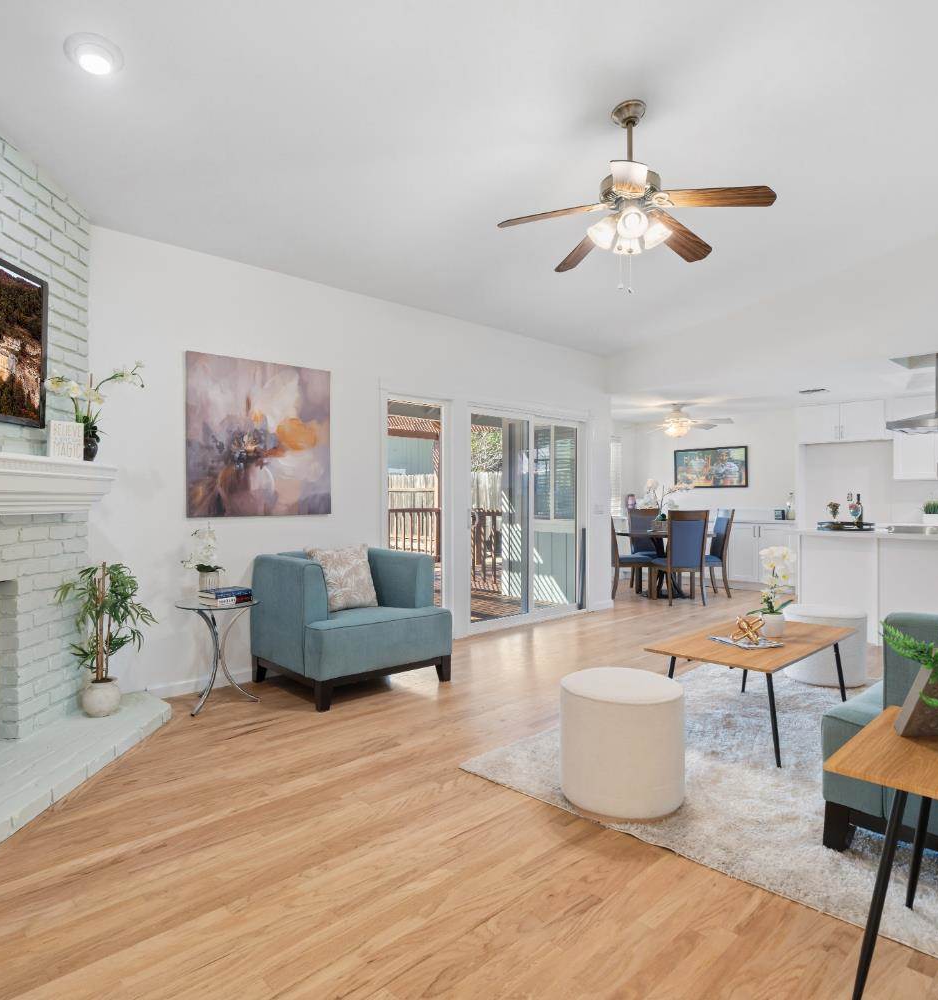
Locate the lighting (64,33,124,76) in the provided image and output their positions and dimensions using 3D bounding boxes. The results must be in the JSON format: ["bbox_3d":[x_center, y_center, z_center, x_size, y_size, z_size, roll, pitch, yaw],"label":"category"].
[{"bbox_3d":[-1.494,-1.775,2.656,0.205,0.040,0.205,0,-11,-44],"label":"lighting"}]

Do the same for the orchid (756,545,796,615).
[{"bbox_3d":[1.592,0.415,3.470,0.220,0.360,0.200,0,0,0],"label":"orchid"}]

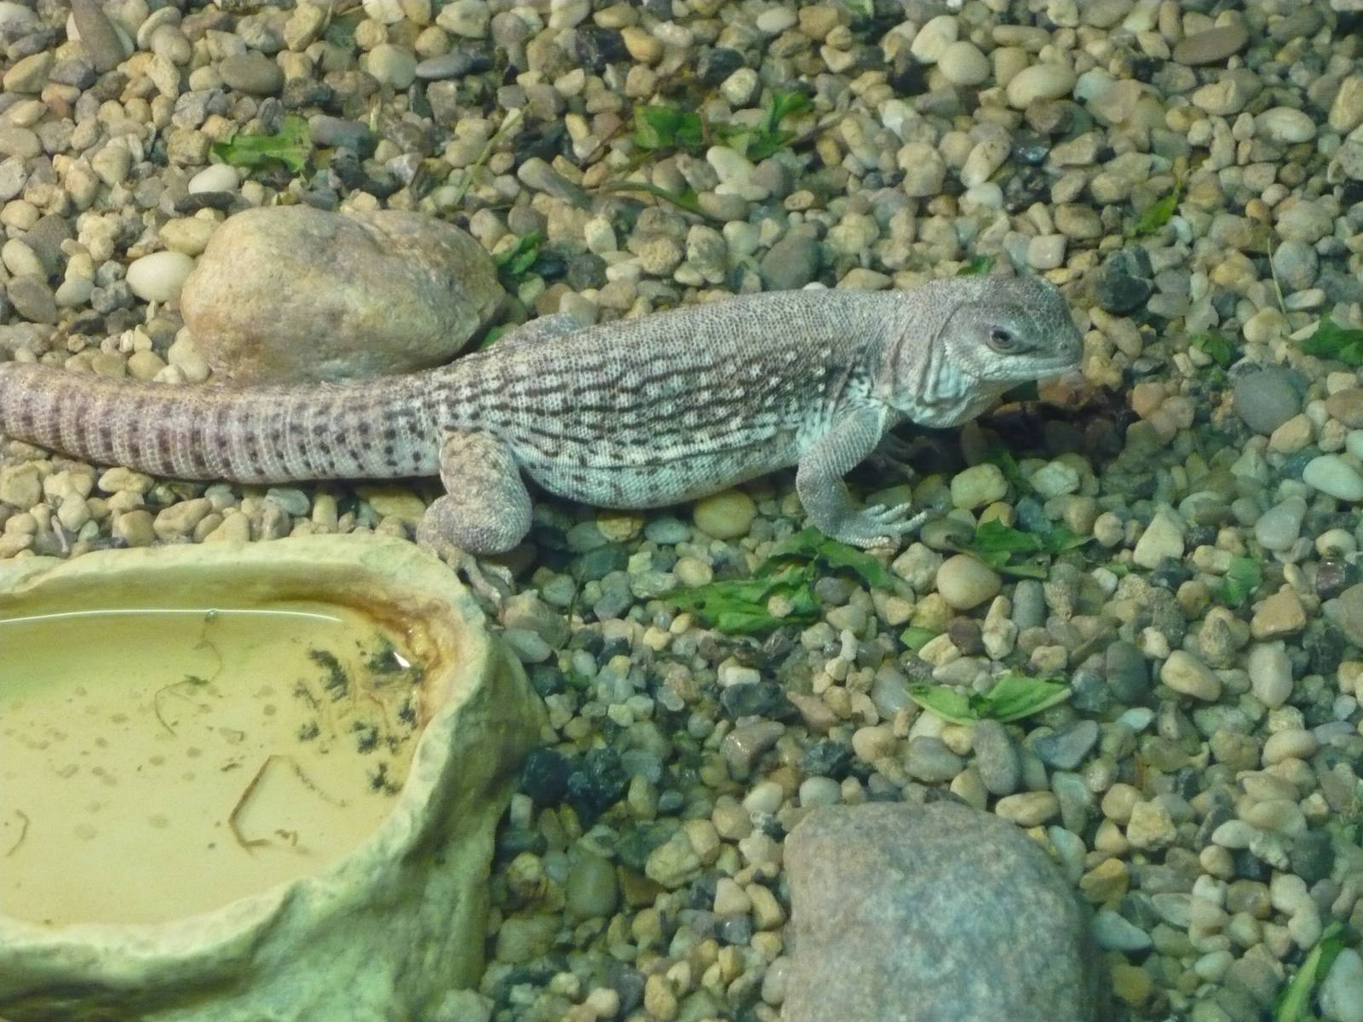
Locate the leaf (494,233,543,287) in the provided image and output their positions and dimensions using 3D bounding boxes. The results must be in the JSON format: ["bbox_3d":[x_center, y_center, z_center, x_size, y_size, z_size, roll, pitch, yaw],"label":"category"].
[{"bbox_3d":[-0.041,-0.062,0.980,0.008,0.008,0.019,24,51,22],"label":"leaf"}]

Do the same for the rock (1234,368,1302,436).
[{"bbox_3d":[0.141,-0.026,0.945,0.017,0.014,0.017,0,46,0],"label":"rock"}]

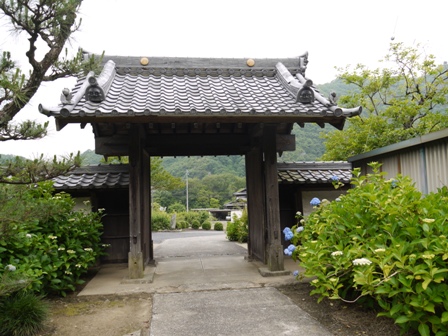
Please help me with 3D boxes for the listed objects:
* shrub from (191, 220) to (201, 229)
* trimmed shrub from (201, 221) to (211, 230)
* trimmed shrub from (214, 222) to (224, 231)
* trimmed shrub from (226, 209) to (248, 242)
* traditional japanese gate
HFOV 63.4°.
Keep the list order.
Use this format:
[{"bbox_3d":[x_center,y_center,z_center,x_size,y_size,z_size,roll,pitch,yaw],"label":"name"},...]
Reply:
[{"bbox_3d":[-1.524,3.114,19.800,0.492,0.503,0.492,-1,-4,-7],"label":"shrub"},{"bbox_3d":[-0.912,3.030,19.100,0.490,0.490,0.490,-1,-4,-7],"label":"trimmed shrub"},{"bbox_3d":[-0.228,2.980,18.400,0.472,0.467,0.472,-1,-4,-7],"label":"trimmed shrub"},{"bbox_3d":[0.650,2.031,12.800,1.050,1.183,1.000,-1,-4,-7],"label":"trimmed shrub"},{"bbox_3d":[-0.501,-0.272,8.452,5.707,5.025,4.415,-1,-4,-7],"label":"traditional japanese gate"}]

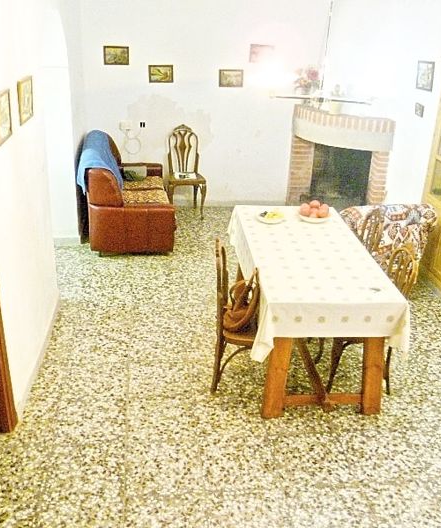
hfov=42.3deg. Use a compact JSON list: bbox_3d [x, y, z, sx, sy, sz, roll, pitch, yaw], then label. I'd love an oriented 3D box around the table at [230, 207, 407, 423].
[{"bbox_3d":[0.573,0.223,4.071,0.800,0.775,1.660,0,25,-6],"label":"table"}]

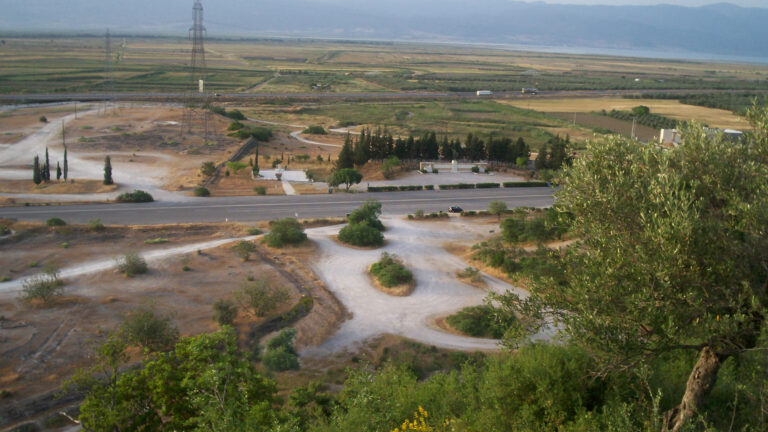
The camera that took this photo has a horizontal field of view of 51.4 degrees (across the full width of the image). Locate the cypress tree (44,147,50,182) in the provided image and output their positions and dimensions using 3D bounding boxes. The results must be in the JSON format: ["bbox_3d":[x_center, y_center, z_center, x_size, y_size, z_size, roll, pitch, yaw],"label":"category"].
[{"bbox_3d":[-91.980,-14.080,218.320,1.640,9.840,1.640,3,13,0],"label":"cypress tree"}]

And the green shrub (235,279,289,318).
[{"bbox_3d":[-17.750,11.590,116.380,7.690,4.860,6.340,1,13,-9],"label":"green shrub"}]

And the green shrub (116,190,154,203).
[{"bbox_3d":[-59.630,-4.850,191.750,8.450,2.380,5.230,-1,13,-17],"label":"green shrub"}]

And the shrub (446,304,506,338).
[{"bbox_3d":[13.310,14.610,112.460,8.720,3.790,6.740,5,13,7],"label":"shrub"}]

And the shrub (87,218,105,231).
[{"bbox_3d":[-62.040,1.780,171.910,3.770,2.410,3.390,3,13,0],"label":"shrub"}]

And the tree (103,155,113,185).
[{"bbox_3d":[-75.750,-12.570,219.410,2.610,8.000,2.610,3,13,0],"label":"tree"}]

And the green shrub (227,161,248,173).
[{"bbox_3d":[-45.630,-15.310,248.370,7.000,3.470,6.300,3,13,0],"label":"green shrub"}]

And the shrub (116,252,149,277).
[{"bbox_3d":[-41.640,7.860,132.010,5.050,3.600,4.690,-1,13,-18],"label":"shrub"}]

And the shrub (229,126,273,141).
[{"bbox_3d":[-50.770,-31.760,305.170,15.730,5.360,9.730,1,13,-10],"label":"shrub"}]

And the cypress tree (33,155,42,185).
[{"bbox_3d":[-93.280,-12.500,215.120,2.340,8.050,2.340,3,13,0],"label":"cypress tree"}]

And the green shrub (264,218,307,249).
[{"bbox_3d":[-20.480,3.610,164.810,9.180,6.030,8.260,3,13,0],"label":"green shrub"}]

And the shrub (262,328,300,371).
[{"bbox_3d":[-12.520,16.010,97.670,4.480,4.390,5.080,1,13,-7],"label":"shrub"}]

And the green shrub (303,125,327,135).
[{"bbox_3d":[-30.280,-37.400,347.960,10.890,3.910,9.800,3,13,0],"label":"green shrub"}]

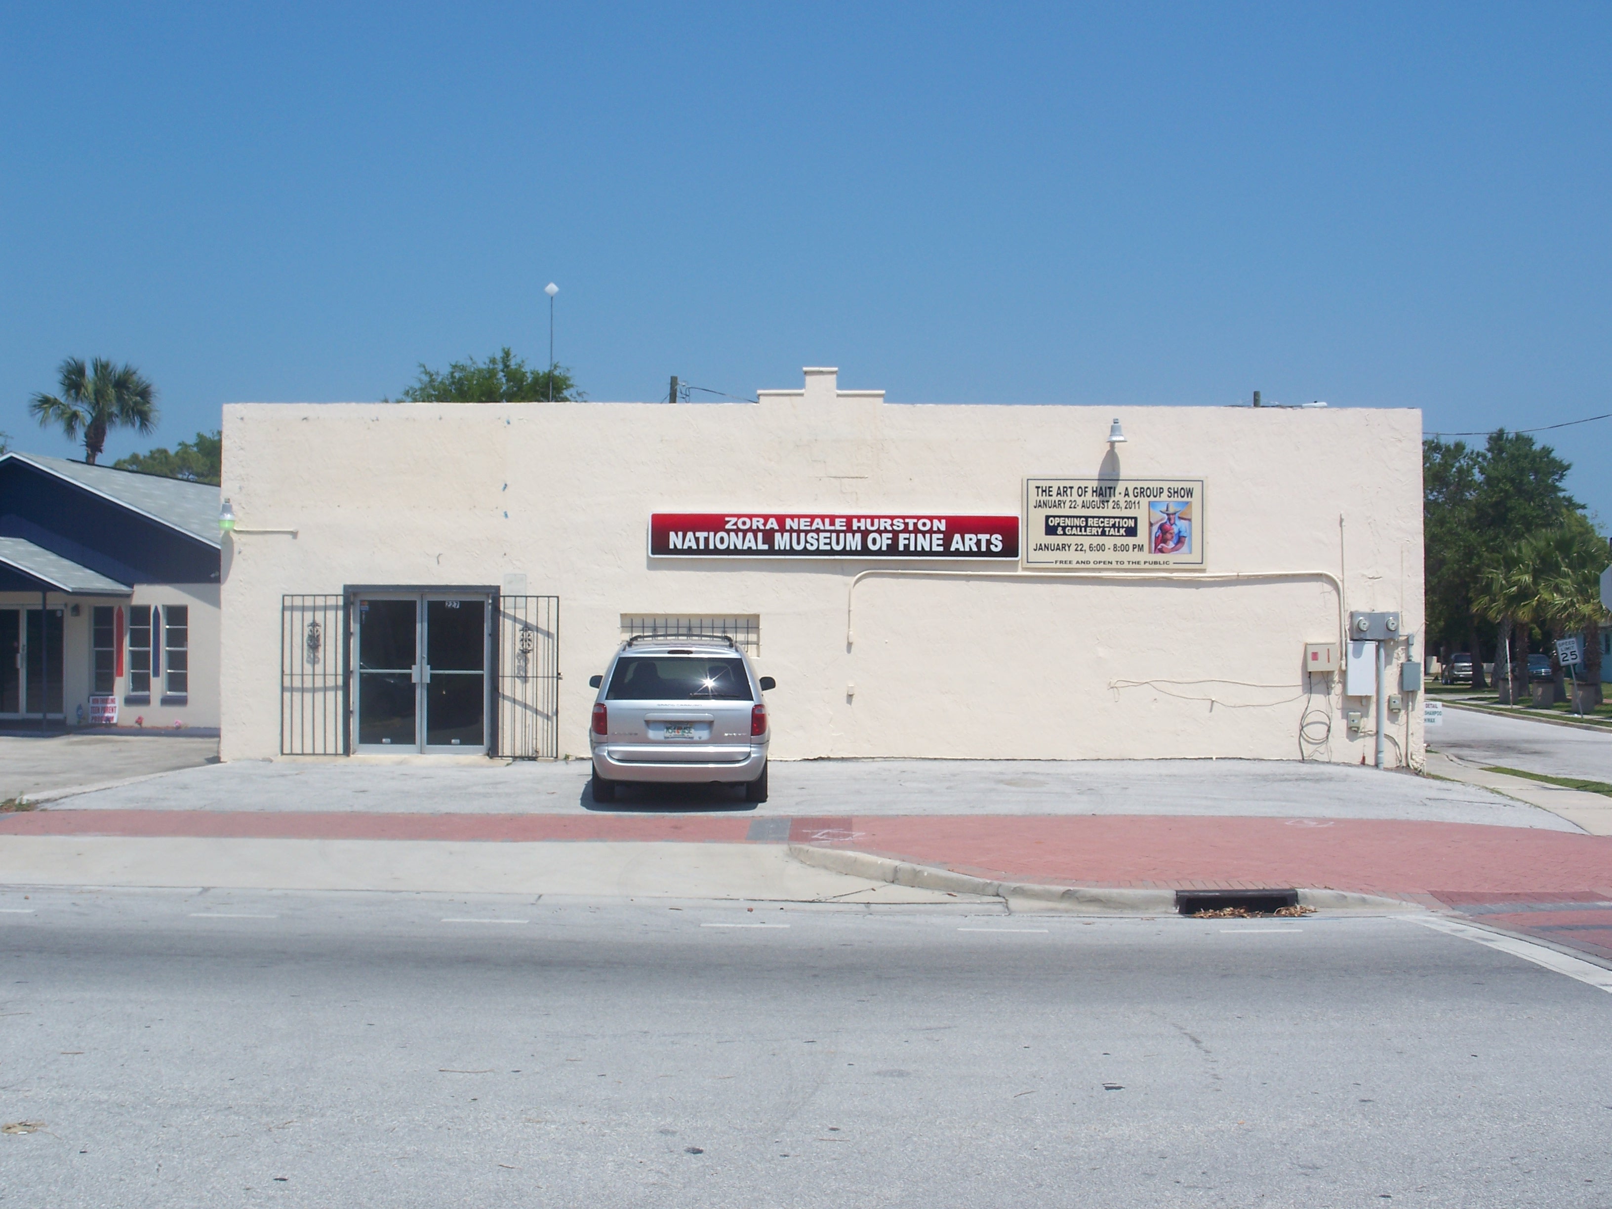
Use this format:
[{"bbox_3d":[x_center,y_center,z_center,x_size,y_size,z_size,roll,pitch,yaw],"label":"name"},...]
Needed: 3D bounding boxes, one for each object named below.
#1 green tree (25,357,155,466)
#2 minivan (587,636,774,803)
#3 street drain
[{"bbox_3d":[-19.220,-2.100,54.000,3.500,9.200,3.500,0,-1,0],"label":"green tree"},{"bbox_3d":[-1.400,1.200,22.800,2.050,1.770,5.050,0,0,-3],"label":"minivan"},{"bbox_3d":[3.190,2.210,14.800,0.910,0.200,0.200,0,-1,-3],"label":"street drain"}]

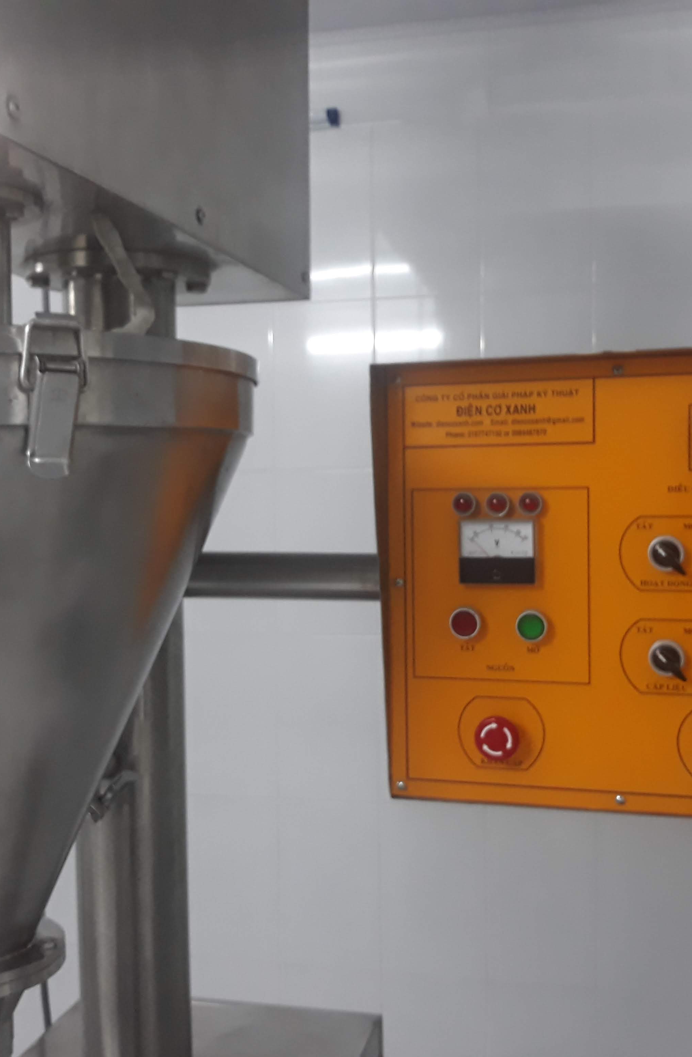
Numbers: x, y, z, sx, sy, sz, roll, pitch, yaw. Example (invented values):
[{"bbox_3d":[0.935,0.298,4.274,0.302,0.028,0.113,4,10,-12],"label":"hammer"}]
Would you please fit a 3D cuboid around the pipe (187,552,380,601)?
[{"bbox_3d":[-0.071,0.049,1.131,0.235,0.047,0.047,0,2,15],"label":"pipe"}]

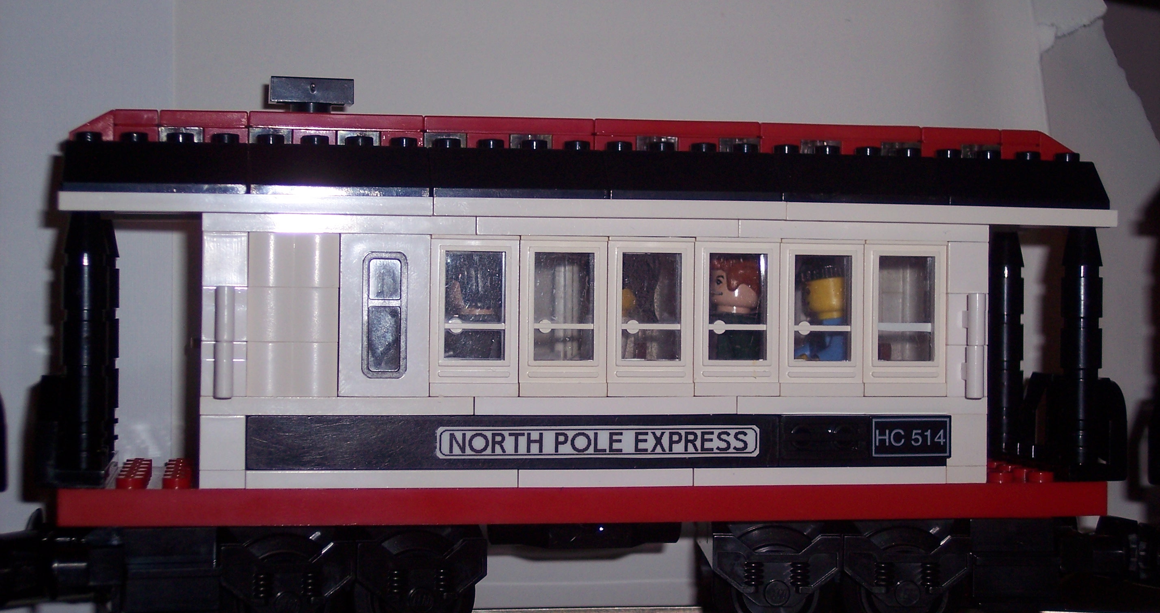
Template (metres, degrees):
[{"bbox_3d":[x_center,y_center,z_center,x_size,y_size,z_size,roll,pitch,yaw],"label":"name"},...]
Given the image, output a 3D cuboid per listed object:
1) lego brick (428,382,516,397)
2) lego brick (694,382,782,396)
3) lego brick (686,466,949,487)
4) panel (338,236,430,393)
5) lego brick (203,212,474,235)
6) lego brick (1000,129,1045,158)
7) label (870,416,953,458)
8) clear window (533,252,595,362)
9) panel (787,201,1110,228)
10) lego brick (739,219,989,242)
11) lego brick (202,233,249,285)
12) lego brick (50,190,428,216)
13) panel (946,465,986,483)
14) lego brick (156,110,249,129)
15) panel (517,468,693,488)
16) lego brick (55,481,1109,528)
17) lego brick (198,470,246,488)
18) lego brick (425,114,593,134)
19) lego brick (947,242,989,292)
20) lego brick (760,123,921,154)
[{"bbox_3d":[-0.019,0.015,0.391,0.016,0.003,0.008,0,0,-11],"label":"lego brick"},{"bbox_3d":[0.028,0.015,0.399,0.016,0.003,0.008,0,0,-11],"label":"lego brick"},{"bbox_3d":[0.043,0.031,0.403,0.048,0.003,0.008,0,0,-11],"label":"lego brick"},{"bbox_3d":[-0.035,0.002,0.387,0.016,0.029,0.008,0,0,-11],"label":"panel"},{"bbox_3d":[-0.043,-0.014,0.386,0.048,0.003,0.008,0,0,-11],"label":"lego brick"},{"bbox_3d":[0.085,-0.031,0.426,0.008,0.006,0.009,0,0,-11],"label":"lego brick"},{"bbox_3d":[0.061,0.024,0.401,0.015,0.007,0.001,0,0,-11],"label":"label"},{"bbox_3d":[-0.003,0.000,0.391,0.011,0.020,0.003,0,0,-11],"label":"clear window"},{"bbox_3d":[0.068,-0.017,0.405,0.064,0.003,0.011,0,0,-11],"label":"panel"},{"bbox_3d":[0.052,-0.014,0.404,0.048,0.003,0.008,0,0,-11],"label":"lego brick"},{"bbox_3d":[-0.062,-0.008,0.382,0.008,0.010,0.008,0,0,-11],"label":"lego brick"},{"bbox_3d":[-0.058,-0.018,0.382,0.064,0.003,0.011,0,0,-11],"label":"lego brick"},{"bbox_3d":[0.071,0.031,0.408,0.008,0.003,0.008,0,0,-11],"label":"panel"},{"bbox_3d":[-0.069,-0.034,0.398,0.016,0.003,0.009,0,0,-11],"label":"lego brick"},{"bbox_3d":[0.004,0.031,0.395,0.032,0.003,0.008,0,0,-11],"label":"panel"},{"bbox_3d":[0.000,0.035,0.415,0.192,0.007,0.048,0,0,-11],"label":"lego brick"},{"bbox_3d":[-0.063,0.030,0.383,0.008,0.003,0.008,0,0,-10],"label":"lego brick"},{"bbox_3d":[-0.014,-0.034,0.408,0.032,0.003,0.008,0,0,-11],"label":"lego brick"},{"bbox_3d":[0.071,-0.007,0.407,0.008,0.010,0.008,0,0,-11],"label":"lego brick"},{"bbox_3d":[0.049,-0.032,0.421,0.032,0.006,0.012,0,0,-11],"label":"lego brick"}]

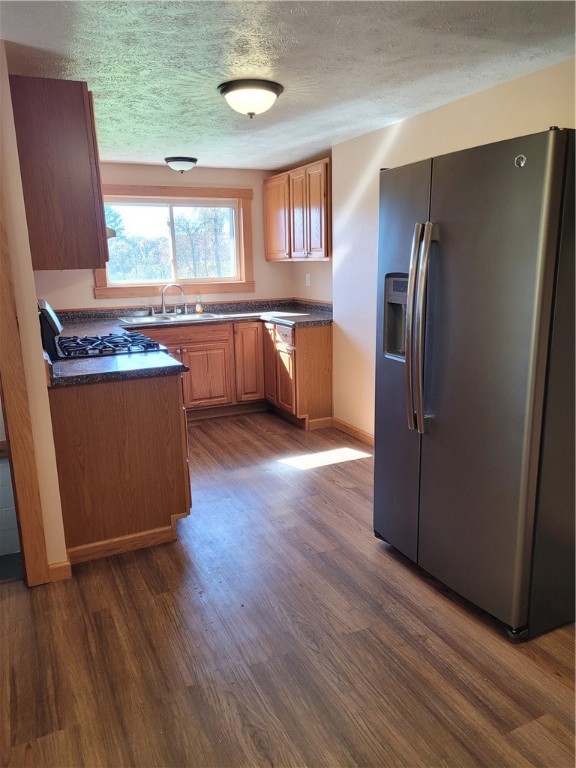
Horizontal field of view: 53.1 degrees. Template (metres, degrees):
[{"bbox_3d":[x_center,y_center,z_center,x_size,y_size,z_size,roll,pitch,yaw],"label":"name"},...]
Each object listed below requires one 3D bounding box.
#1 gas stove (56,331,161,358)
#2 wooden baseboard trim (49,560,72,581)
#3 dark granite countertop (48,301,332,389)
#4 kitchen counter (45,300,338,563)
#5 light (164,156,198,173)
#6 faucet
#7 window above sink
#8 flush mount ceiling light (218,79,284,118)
[{"bbox_3d":[-1.067,-0.235,3.344,0.483,0.051,0.680,-7,13,-27],"label":"gas stove"},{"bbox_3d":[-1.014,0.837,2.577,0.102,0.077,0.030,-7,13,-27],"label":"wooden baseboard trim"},{"bbox_3d":[-0.478,-0.431,4.233,2.630,0.141,2.769,-7,13,-27],"label":"dark granite countertop"},{"bbox_3d":[-0.473,-0.013,4.326,2.630,0.997,2.760,-7,13,-27],"label":"kitchen counter"},{"bbox_3d":[-0.900,-1.850,4.910,0.286,0.123,0.286,-7,13,-27],"label":"light"},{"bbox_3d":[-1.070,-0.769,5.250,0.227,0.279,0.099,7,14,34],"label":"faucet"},{"bbox_3d":[-1.026,-1.318,5.377,1.580,0.973,0.099,-7,13,-27],"label":"window above sink"},{"bbox_3d":[-0.187,-1.434,2.946,0.337,0.146,0.337,-1,12,0],"label":"flush mount ceiling light"}]

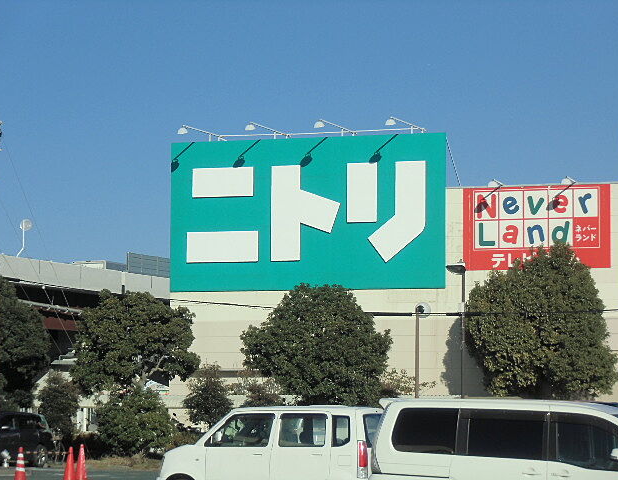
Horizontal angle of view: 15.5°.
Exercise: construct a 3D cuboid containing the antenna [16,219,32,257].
[{"bbox_3d":[-12.282,-0.108,98.000,0.620,1.640,0.500,-2,-5,30],"label":"antenna"}]

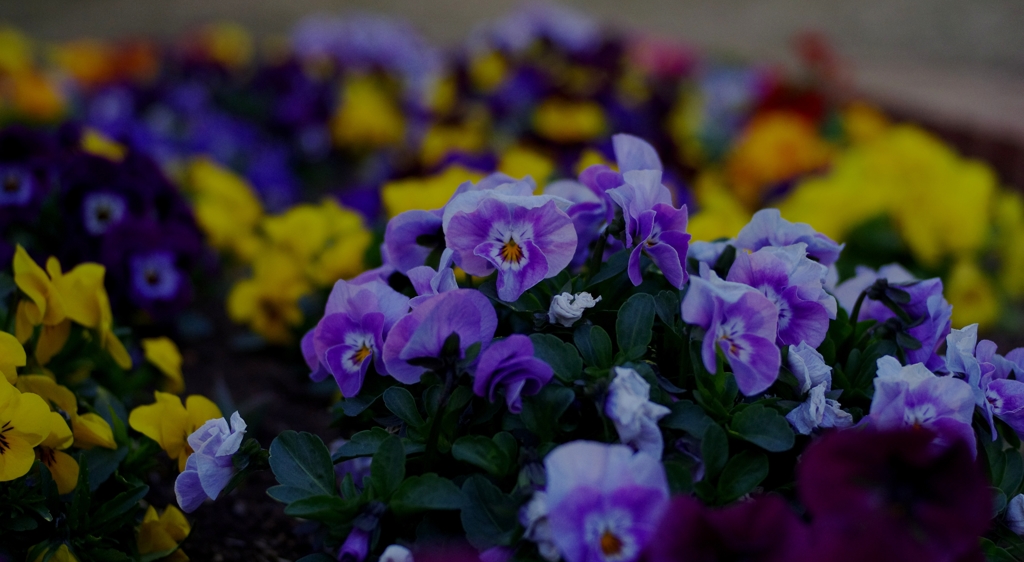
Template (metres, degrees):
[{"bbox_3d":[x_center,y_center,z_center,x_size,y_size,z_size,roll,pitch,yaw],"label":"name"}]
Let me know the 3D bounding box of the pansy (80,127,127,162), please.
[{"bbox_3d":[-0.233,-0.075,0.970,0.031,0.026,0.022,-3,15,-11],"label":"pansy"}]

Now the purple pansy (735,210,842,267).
[{"bbox_3d":[0.124,-0.017,0.765,0.050,0.032,0.030,-1,17,-3],"label":"purple pansy"}]

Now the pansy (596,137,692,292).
[{"bbox_3d":[0.046,-0.024,0.600,0.031,0.052,0.019,-2,4,-41],"label":"pansy"}]

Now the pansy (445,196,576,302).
[{"bbox_3d":[-0.001,-0.011,0.600,0.045,0.036,0.018,0,6,-2],"label":"pansy"}]

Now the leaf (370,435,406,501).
[{"bbox_3d":[-0.042,0.063,0.575,0.012,0.022,0.007,9,3,0],"label":"leaf"}]

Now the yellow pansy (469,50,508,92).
[{"bbox_3d":[-0.018,-0.155,1.270,0.034,0.034,0.022,0,15,0],"label":"yellow pansy"}]

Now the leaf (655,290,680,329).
[{"bbox_3d":[0.054,0.010,0.600,0.010,0.014,0.007,0,15,0],"label":"leaf"}]

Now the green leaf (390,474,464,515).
[{"bbox_3d":[-0.028,0.070,0.558,0.025,0.014,0.013,0,15,0],"label":"green leaf"}]

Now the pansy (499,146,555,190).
[{"bbox_3d":[0.009,-0.066,1.020,0.036,0.033,0.022,0,17,0],"label":"pansy"}]

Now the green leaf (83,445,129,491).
[{"bbox_3d":[-0.143,0.066,0.600,0.017,0.017,0.010,0,17,0],"label":"green leaf"}]

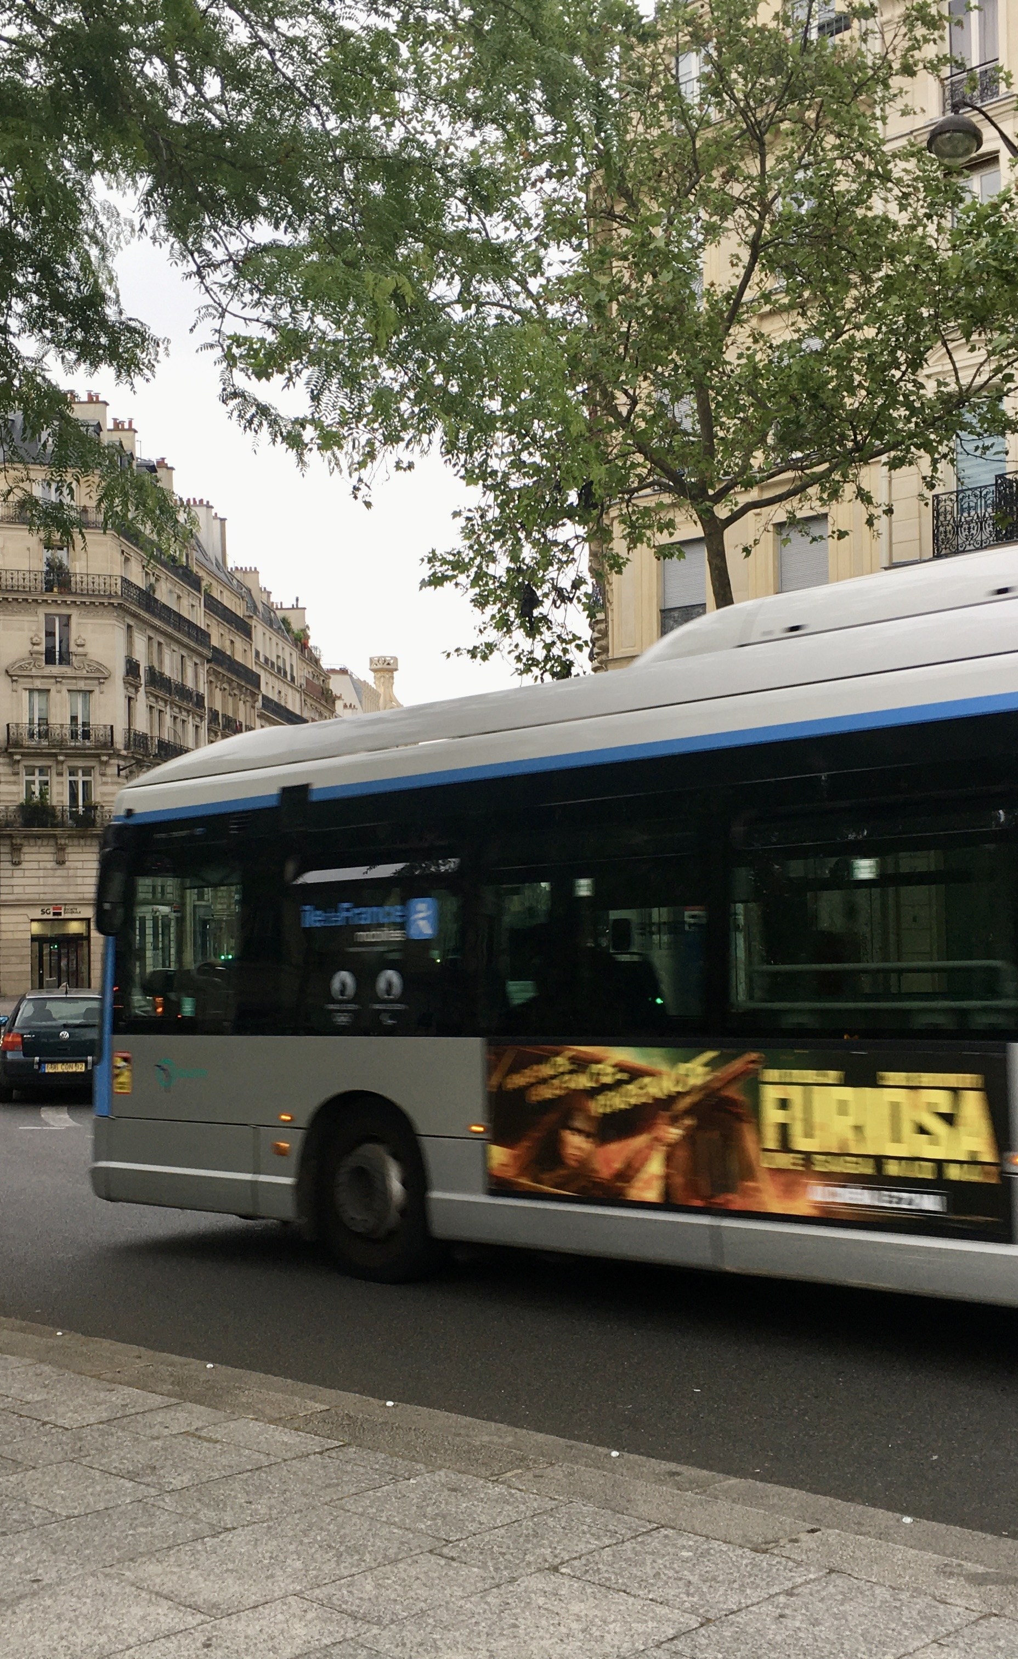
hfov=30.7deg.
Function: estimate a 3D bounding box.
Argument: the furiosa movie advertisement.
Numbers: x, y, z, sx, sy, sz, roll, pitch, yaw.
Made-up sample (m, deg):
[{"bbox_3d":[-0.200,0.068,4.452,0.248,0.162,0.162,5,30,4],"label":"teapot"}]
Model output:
[{"bbox_3d":[0.888,1.280,7.872,2.770,0.730,0.030,-6,-5,44],"label":"furiosa movie advertisement"}]

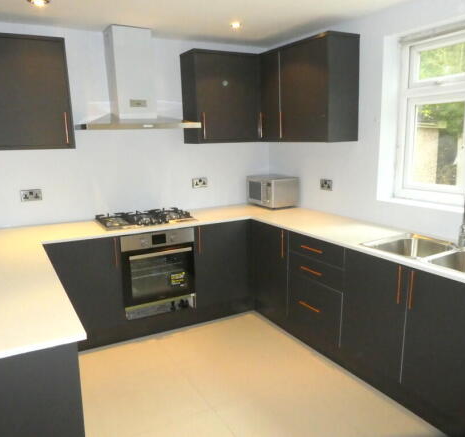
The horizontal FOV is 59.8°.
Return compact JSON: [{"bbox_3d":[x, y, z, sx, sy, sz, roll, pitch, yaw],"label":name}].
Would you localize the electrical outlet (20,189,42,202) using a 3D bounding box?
[{"bbox_3d":[-1.584,-0.180,3.167,0.149,0.088,0.015,-7,12,-28],"label":"electrical outlet"}]

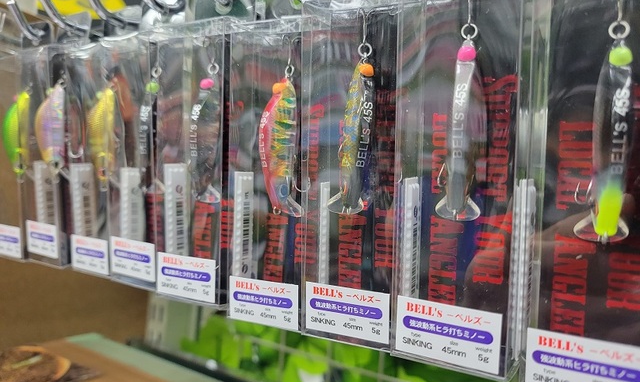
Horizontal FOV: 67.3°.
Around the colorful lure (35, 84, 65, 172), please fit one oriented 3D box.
[{"bbox_3d":[-0.133,-0.031,0.236,0.008,0.044,0.013,4,7,33],"label":"colorful lure"}]

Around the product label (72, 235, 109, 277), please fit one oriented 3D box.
[{"bbox_3d":[-0.106,0.029,0.221,0.028,0.015,0.001,3,5,31],"label":"product label"}]

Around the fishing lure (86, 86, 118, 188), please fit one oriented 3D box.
[{"bbox_3d":[-0.102,-0.026,0.226,0.008,0.044,0.013,3,5,31],"label":"fishing lure"}]

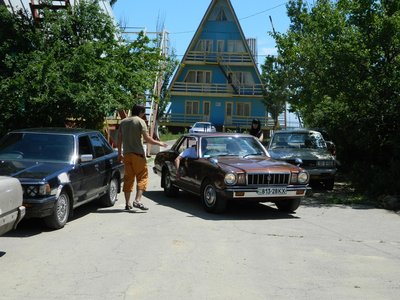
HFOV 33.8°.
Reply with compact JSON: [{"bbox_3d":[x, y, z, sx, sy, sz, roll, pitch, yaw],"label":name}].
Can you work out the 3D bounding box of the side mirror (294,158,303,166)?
[{"bbox_3d":[1.694,0.215,11.329,0.125,0.140,0.090,-1,3,-19],"label":"side mirror"}]

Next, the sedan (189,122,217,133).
[{"bbox_3d":[0.161,-1.143,42.996,1.660,1.360,4.250,0,3,6],"label":"sedan"}]

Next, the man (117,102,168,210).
[{"bbox_3d":[-1.014,0.131,11.521,0.700,1.820,0.550,2,3,30],"label":"man"}]

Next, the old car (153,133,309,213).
[{"bbox_3d":[0.414,0.321,12.751,1.660,1.390,4.450,-1,3,-19],"label":"old car"}]

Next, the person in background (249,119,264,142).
[{"bbox_3d":[1.399,0.035,16.322,0.460,1.614,0.300,1,3,9],"label":"person in background"}]

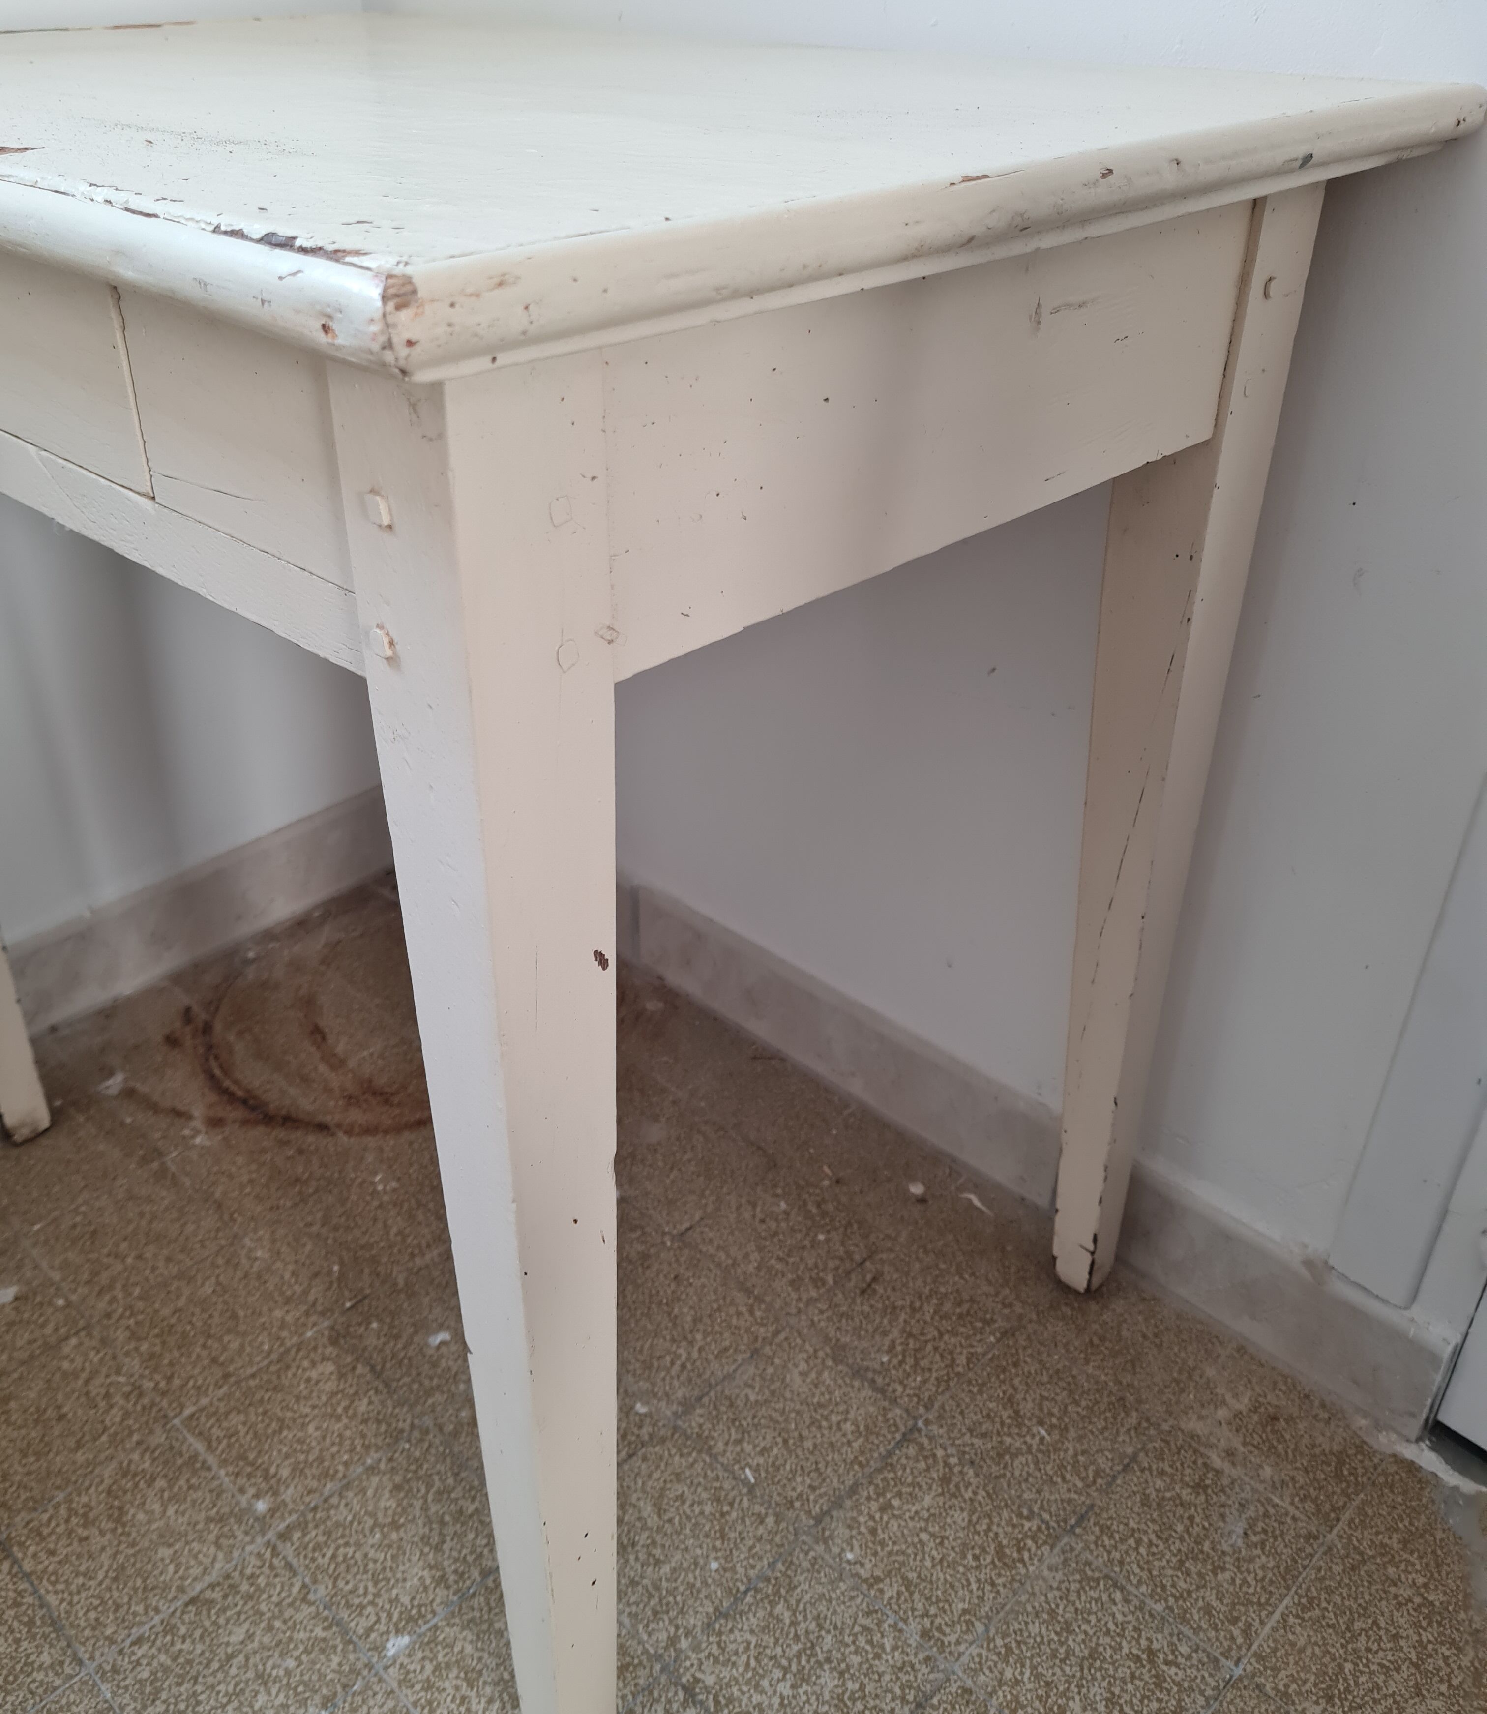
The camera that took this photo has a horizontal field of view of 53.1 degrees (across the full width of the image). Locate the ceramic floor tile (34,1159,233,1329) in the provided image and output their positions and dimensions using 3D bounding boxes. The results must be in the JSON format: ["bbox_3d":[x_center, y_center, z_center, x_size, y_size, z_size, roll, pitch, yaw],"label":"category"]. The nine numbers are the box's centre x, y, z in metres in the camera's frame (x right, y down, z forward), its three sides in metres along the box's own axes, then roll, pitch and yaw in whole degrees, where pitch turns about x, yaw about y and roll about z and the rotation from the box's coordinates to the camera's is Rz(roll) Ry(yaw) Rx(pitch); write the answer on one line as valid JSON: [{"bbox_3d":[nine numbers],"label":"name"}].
[{"bbox_3d":[-0.410,0.257,1.008,0.102,0.010,0.102,29,42,36],"label":"ceramic floor tile"}]

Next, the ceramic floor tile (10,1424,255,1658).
[{"bbox_3d":[-0.336,0.379,0.825,0.103,0.010,0.102,28,42,35],"label":"ceramic floor tile"}]

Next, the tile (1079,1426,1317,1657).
[{"bbox_3d":[0.254,0.384,0.836,0.103,0.010,0.102,28,42,35],"label":"tile"}]

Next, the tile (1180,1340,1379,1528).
[{"bbox_3d":[0.326,0.345,0.899,0.103,0.010,0.102,28,42,35],"label":"tile"}]

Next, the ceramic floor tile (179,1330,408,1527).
[{"bbox_3d":[-0.263,0.340,0.888,0.103,0.010,0.102,28,42,35],"label":"ceramic floor tile"}]

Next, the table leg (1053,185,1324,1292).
[{"bbox_3d":[0.211,-0.004,0.821,0.050,0.678,0.058,27,41,35],"label":"table leg"}]

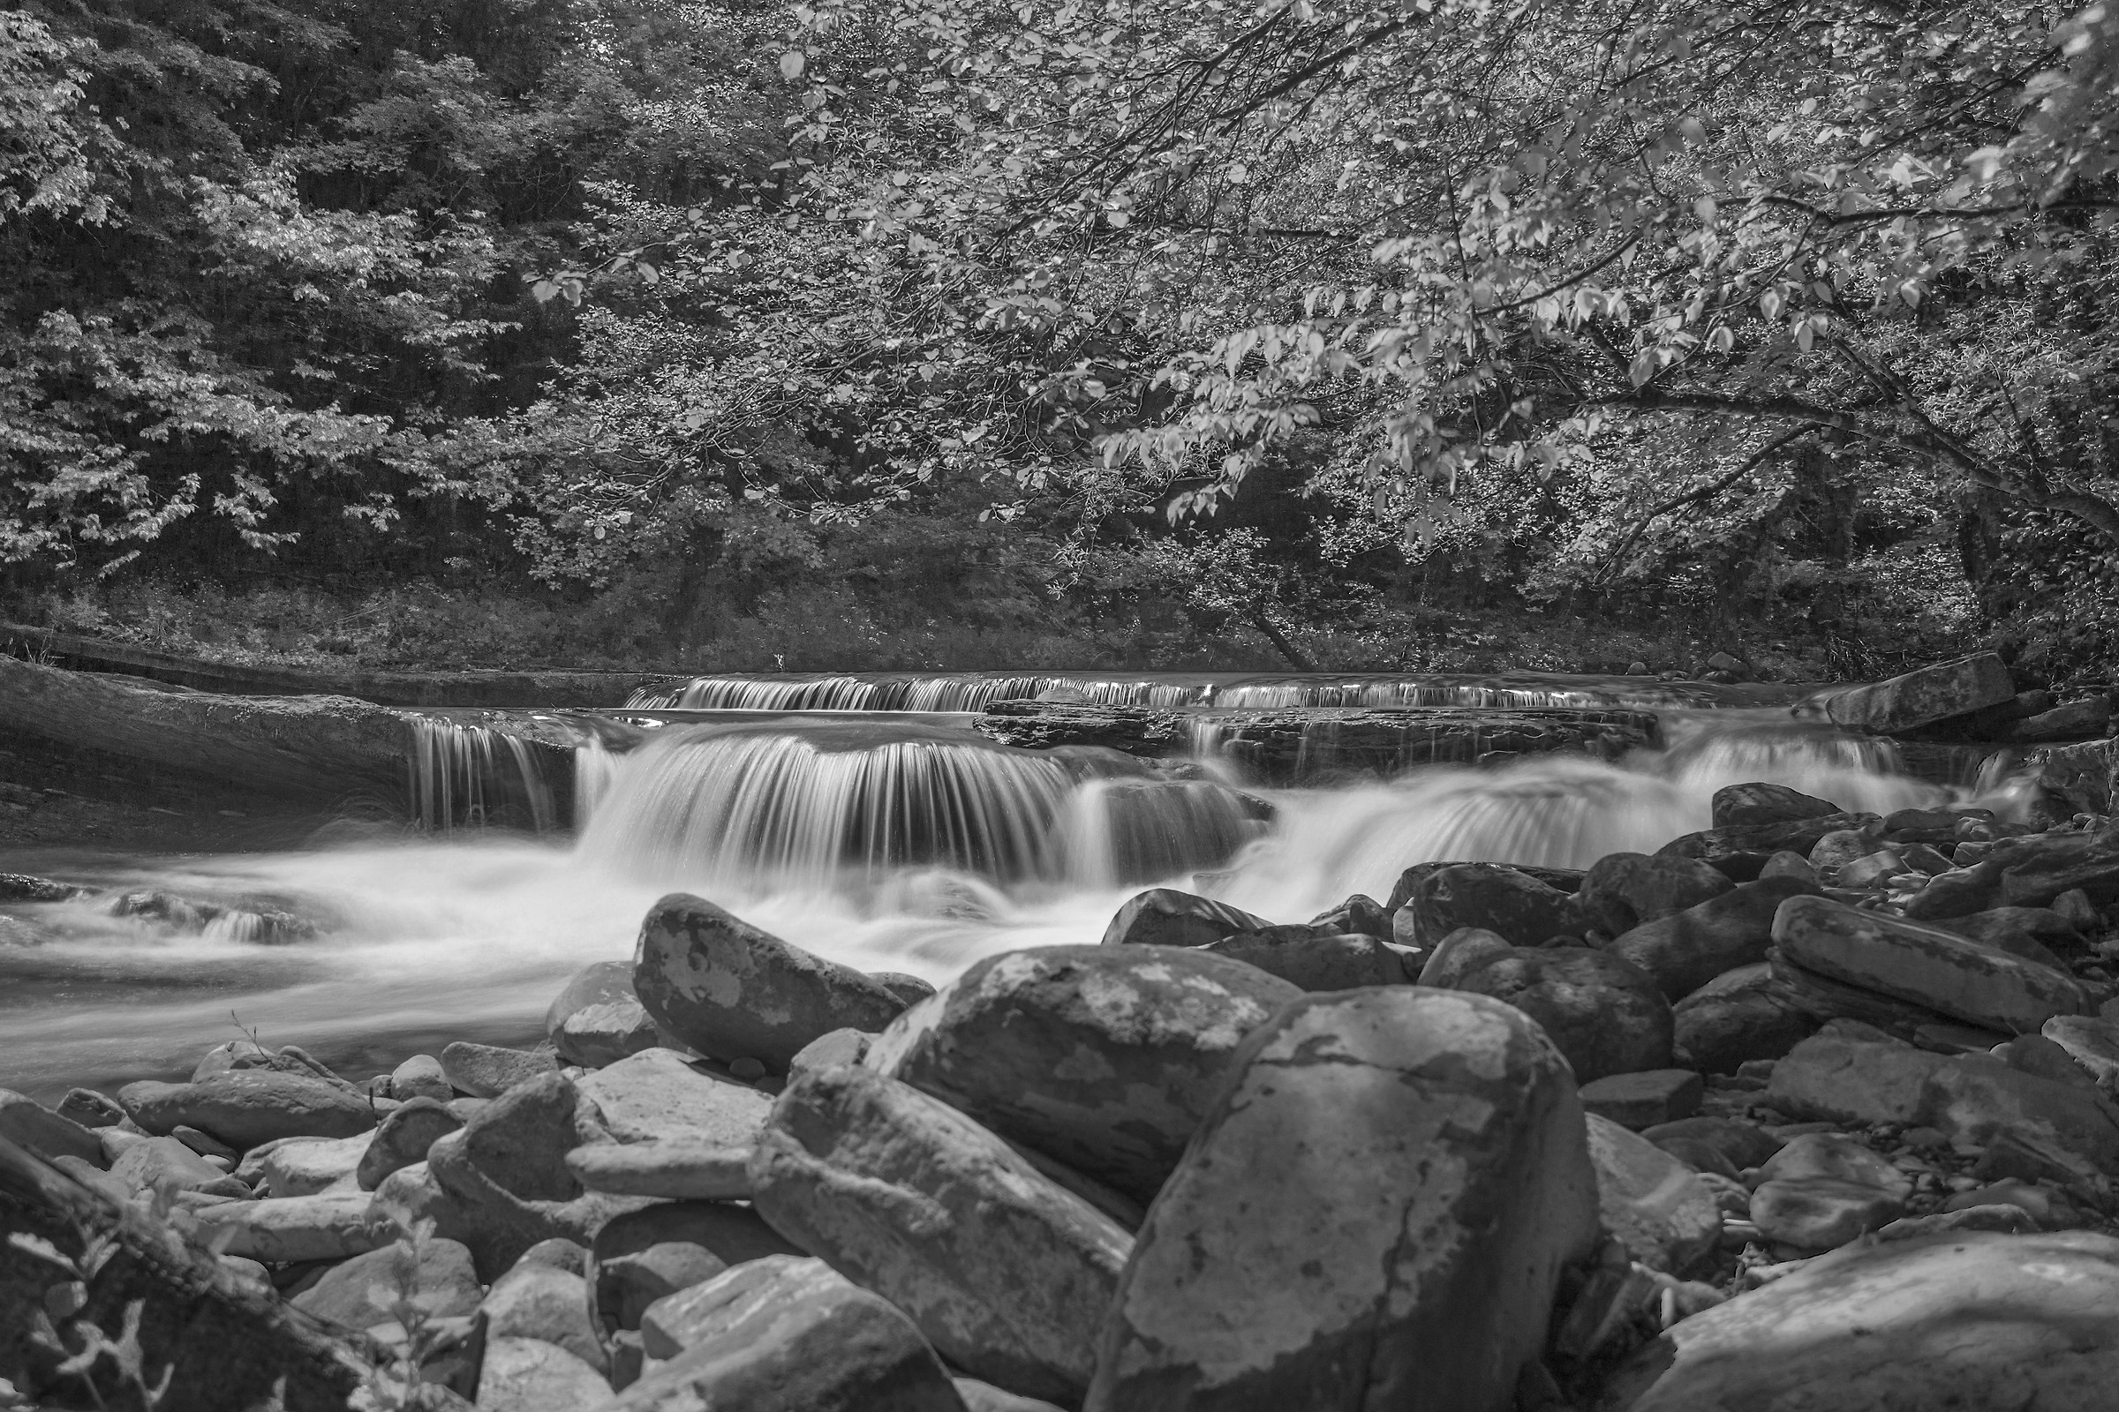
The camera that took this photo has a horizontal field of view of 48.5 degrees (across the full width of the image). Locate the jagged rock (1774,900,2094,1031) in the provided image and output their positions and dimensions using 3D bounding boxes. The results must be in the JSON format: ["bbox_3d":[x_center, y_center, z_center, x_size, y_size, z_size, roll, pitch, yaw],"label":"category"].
[{"bbox_3d":[2.155,0.648,5.832,0.778,0.184,0.324,16,8,24],"label":"jagged rock"}]

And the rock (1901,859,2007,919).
[{"bbox_3d":[2.357,0.480,6.200,0.280,0.150,0.200,0,1,-20],"label":"rock"}]

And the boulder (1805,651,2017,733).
[{"bbox_3d":[4.903,-0.057,13.500,1.102,0.335,0.648,-12,4,-9],"label":"boulder"}]

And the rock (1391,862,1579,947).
[{"bbox_3d":[1.643,0.757,8.900,0.640,0.310,0.450,0,2,10],"label":"rock"}]

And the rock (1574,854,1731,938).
[{"bbox_3d":[1.623,0.518,6.400,0.420,0.240,0.330,0,1,0],"label":"rock"}]

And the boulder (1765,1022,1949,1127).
[{"bbox_3d":[1.584,0.740,4.698,0.367,0.189,0.281,0,2,10],"label":"boulder"}]

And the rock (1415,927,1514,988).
[{"bbox_3d":[1.288,0.812,7.400,0.340,0.230,0.300,0,2,10],"label":"rock"}]

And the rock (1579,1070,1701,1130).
[{"bbox_3d":[1.528,1.038,6.200,0.260,0.100,0.340,1,2,25],"label":"rock"}]

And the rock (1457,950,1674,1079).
[{"bbox_3d":[1.016,0.621,4.700,0.430,0.280,0.360,0,1,0],"label":"rock"}]

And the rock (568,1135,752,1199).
[{"bbox_3d":[-0.694,0.805,4.104,0.313,0.084,0.238,2,2,0],"label":"rock"}]

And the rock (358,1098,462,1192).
[{"bbox_3d":[-1.569,1.062,5.700,0.240,0.200,0.200,0,2,-15],"label":"rock"}]

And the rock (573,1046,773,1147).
[{"bbox_3d":[-0.778,0.790,4.698,0.378,0.151,0.346,0,2,10],"label":"rock"}]

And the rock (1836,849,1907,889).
[{"bbox_3d":[2.489,0.496,7.200,0.210,0.120,0.160,0,1,0],"label":"rock"}]

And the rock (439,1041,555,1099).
[{"bbox_3d":[-1.218,0.789,5.100,0.250,0.120,0.170,0,1,0],"label":"rock"}]

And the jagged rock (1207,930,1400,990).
[{"bbox_3d":[0.761,0.804,7.236,0.626,0.259,0.389,5,2,0],"label":"jagged rock"}]

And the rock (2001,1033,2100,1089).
[{"bbox_3d":[1.702,0.612,4.050,0.170,0.100,0.140,0,1,0],"label":"rock"}]

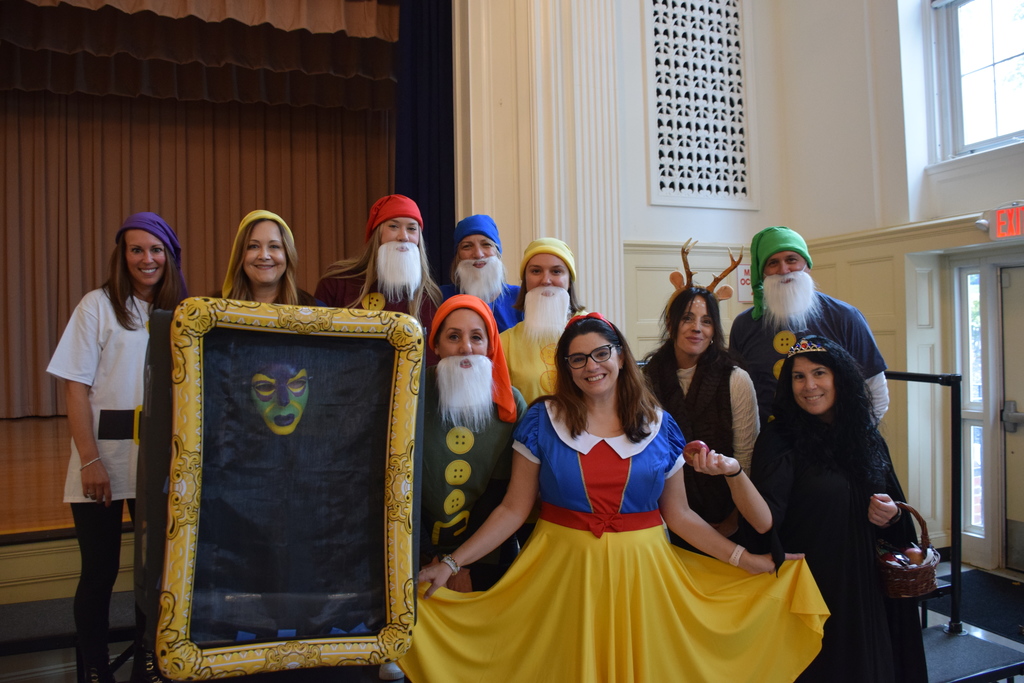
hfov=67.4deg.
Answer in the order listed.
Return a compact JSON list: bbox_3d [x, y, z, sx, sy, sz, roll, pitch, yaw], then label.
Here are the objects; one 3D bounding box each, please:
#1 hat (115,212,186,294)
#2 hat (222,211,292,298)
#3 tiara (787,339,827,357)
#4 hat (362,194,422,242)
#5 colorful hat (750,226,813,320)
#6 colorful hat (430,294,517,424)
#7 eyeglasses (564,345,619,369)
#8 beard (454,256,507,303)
[{"bbox_3d":[-1.244,-0.290,2.650,0.230,0.315,0.240,-3,0,-28],"label":"hat"},{"bbox_3d":[-0.848,-0.280,2.560,0.222,0.315,0.230,-1,0,-18],"label":"hat"},{"bbox_3d":[0.863,0.018,2.250,0.110,0.047,0.055,-10,-5,18],"label":"tiara"},{"bbox_3d":[-0.401,-0.420,2.620,0.200,0.165,0.235,3,-1,-15],"label":"hat"},{"bbox_3d":[0.930,-0.235,2.650,0.210,0.315,0.240,-5,0,19],"label":"colorful hat"},{"bbox_3d":[-0.113,0.053,2.260,0.250,0.370,0.250,1,0,-9],"label":"colorful hat"},{"bbox_3d":[0.226,0.039,2.148,0.138,0.047,0.140,-12,0,13],"label":"eyeglasses"},{"bbox_3d":[-0.102,-0.195,2.500,0.165,0.165,0.100,-3,-1,-7],"label":"beard"}]

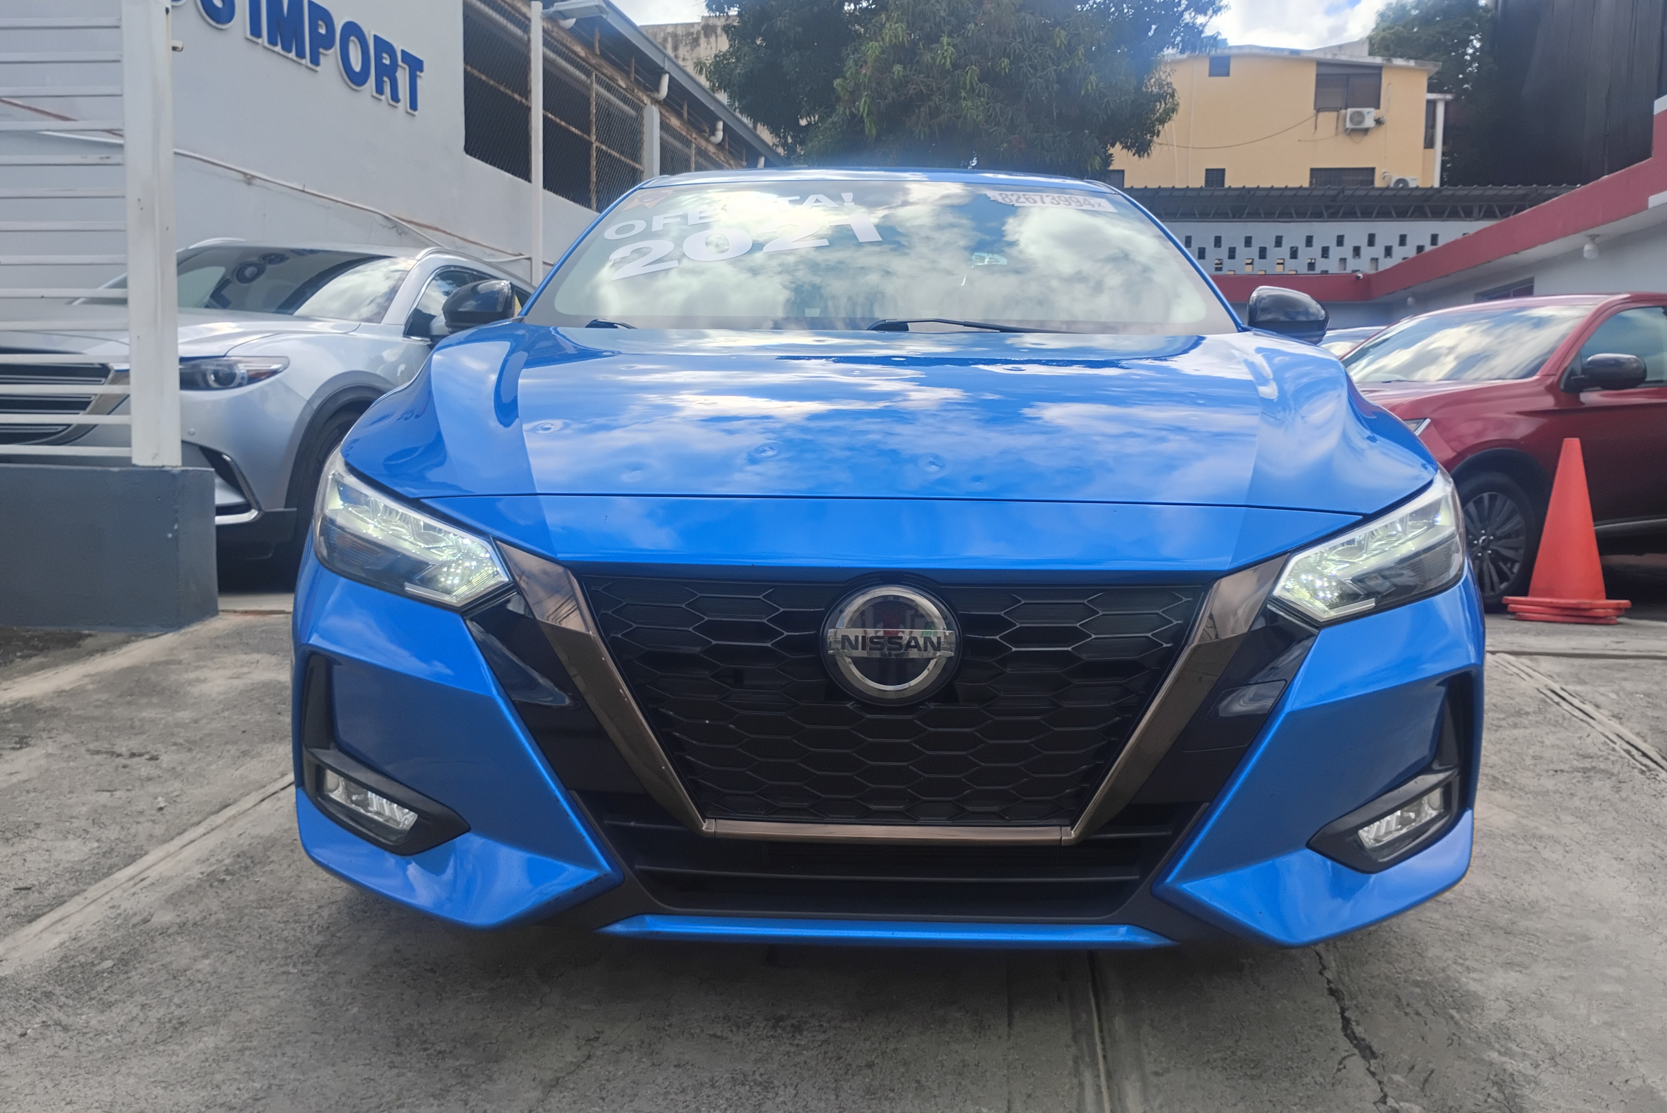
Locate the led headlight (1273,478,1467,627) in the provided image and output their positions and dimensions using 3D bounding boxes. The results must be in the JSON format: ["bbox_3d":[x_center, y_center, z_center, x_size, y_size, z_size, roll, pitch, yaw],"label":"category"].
[{"bbox_3d":[0.723,-0.023,1.809,0.385,0.180,0.440,1,7,2],"label":"led headlight"}]

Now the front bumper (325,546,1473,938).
[{"bbox_3d":[0.069,0.220,1.732,1.786,0.480,0.550,1,7,2],"label":"front bumper"}]

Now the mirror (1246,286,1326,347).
[{"bbox_3d":[1.030,-0.544,3.041,0.195,0.150,0.150,1,7,2],"label":"mirror"}]

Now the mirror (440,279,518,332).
[{"bbox_3d":[-0.814,-0.578,3.092,0.195,0.150,0.150,1,7,2],"label":"mirror"}]

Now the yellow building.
[{"bbox_3d":[11.086,-9.768,40.895,9.500,8.500,9.000,0,6,-6],"label":"yellow building"}]

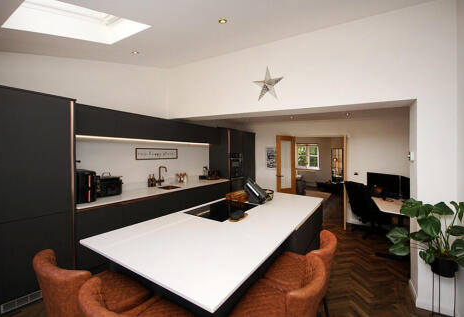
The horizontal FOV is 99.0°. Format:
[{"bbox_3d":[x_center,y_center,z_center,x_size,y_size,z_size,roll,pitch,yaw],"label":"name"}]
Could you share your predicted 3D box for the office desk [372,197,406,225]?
[{"bbox_3d":[2.724,1.086,3.198,0.700,0.720,1.400,0,0,29],"label":"office desk"}]

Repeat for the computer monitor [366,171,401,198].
[{"bbox_3d":[2.790,0.490,3.627,0.160,0.410,0.610,-1,0,-13],"label":"computer monitor"}]

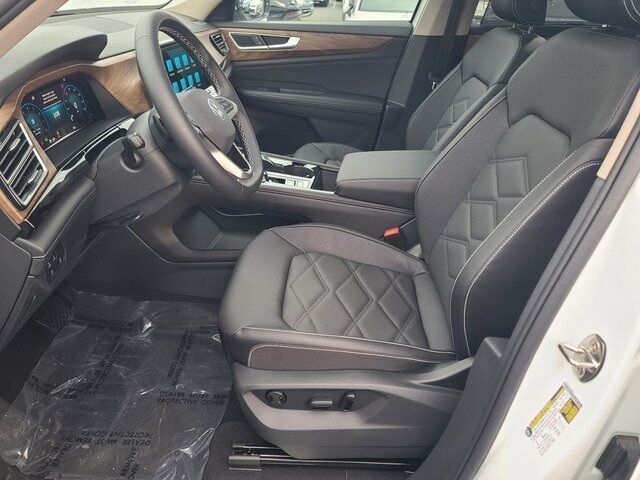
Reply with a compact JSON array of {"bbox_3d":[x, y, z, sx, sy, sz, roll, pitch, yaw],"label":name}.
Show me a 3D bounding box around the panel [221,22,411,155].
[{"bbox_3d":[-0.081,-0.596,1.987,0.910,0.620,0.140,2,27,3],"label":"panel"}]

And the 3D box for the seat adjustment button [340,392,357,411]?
[{"bbox_3d":[0.054,0.306,0.875,0.026,0.036,0.015,2,27,3],"label":"seat adjustment button"}]

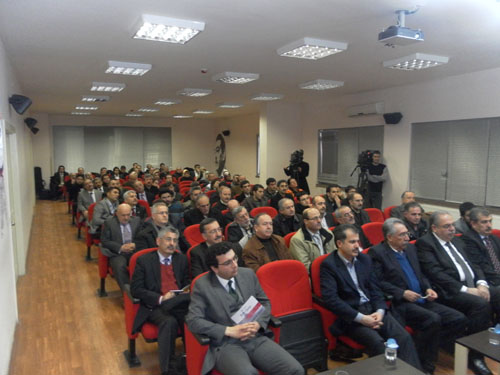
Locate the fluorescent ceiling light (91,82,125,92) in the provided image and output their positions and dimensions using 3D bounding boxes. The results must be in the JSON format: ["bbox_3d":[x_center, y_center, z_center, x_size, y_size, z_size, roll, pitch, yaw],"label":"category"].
[{"bbox_3d":[-2.974,-2.079,8.454,0.620,0.080,0.620,-3,6,-27],"label":"fluorescent ceiling light"}]

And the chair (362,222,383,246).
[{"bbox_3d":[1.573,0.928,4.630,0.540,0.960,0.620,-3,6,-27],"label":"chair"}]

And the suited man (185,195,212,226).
[{"bbox_3d":[-0.562,0.733,5.300,0.550,1.250,0.780,-3,6,-27],"label":"suited man"}]

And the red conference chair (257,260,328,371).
[{"bbox_3d":[0.402,1.132,3.366,0.580,0.950,0.580,-3,6,-27],"label":"red conference chair"}]

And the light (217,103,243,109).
[{"bbox_3d":[-0.581,-2.451,12.152,0.620,0.080,0.620,-3,6,-27],"label":"light"}]

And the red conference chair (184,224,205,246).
[{"bbox_3d":[-0.506,0.967,5.073,0.580,0.950,0.580,-3,6,-27],"label":"red conference chair"}]

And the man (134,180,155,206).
[{"bbox_3d":[-2.135,0.505,7.973,0.560,1.220,0.800,-3,6,-27],"label":"man"}]

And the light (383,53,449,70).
[{"bbox_3d":[2.561,-1.934,6.236,0.620,0.100,0.620,-3,6,-27],"label":"light"}]

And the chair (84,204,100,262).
[{"bbox_3d":[-2.466,0.754,6.925,0.620,0.930,0.720,-3,6,-27],"label":"chair"}]

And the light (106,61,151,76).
[{"bbox_3d":[-1.851,-1.790,6.094,0.610,0.075,0.610,-3,6,-27],"label":"light"}]

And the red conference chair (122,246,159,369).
[{"bbox_3d":[-0.778,1.063,3.647,0.620,0.930,0.740,-3,6,-27],"label":"red conference chair"}]

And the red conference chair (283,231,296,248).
[{"bbox_3d":[0.720,1.013,4.573,0.580,0.950,0.630,-3,6,-27],"label":"red conference chair"}]

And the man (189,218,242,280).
[{"bbox_3d":[-0.237,0.933,3.851,0.530,1.255,0.800,-3,6,-27],"label":"man"}]

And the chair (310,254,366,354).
[{"bbox_3d":[0.833,1.064,3.204,0.550,0.960,0.660,-3,6,-27],"label":"chair"}]

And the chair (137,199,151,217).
[{"bbox_3d":[-2.014,0.736,7.472,0.580,0.950,0.630,-3,6,-27],"label":"chair"}]

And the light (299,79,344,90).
[{"bbox_3d":[1.375,-1.955,7.711,0.610,0.075,0.610,-3,6,-27],"label":"light"}]

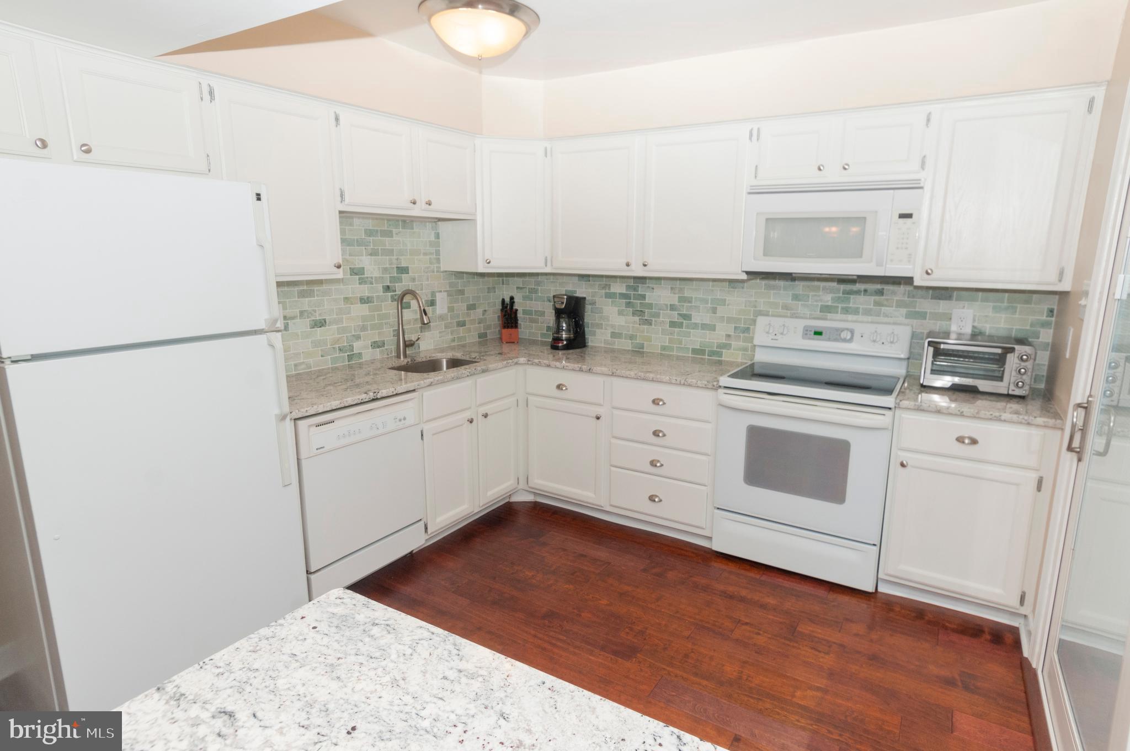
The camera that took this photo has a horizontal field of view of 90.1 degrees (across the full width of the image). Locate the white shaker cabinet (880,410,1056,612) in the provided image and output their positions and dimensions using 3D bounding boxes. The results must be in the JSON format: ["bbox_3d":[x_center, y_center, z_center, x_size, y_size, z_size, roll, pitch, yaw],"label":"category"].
[{"bbox_3d":[1.802,0.518,2.595,0.535,0.800,0.610,7,13,30],"label":"white shaker cabinet"}]

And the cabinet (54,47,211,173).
[{"bbox_3d":[-1.474,-0.898,1.963,0.025,0.335,0.409,9,15,34],"label":"cabinet"}]

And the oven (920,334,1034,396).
[{"bbox_3d":[1.902,-0.049,2.613,0.395,0.220,0.290,9,14,35],"label":"oven"}]

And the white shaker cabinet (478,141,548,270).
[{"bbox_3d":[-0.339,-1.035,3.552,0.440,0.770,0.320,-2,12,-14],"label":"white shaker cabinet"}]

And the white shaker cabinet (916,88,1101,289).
[{"bbox_3d":[1.906,-0.786,2.488,0.543,0.766,0.325,7,14,29],"label":"white shaker cabinet"}]

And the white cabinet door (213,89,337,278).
[{"bbox_3d":[-1.181,-0.787,2.380,0.022,0.700,0.485,8,14,31],"label":"white cabinet door"}]

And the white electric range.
[{"bbox_3d":[1.244,0.335,2.886,0.757,1.160,0.655,7,13,30],"label":"white electric range"}]

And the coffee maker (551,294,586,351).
[{"bbox_3d":[0.019,-0.342,3.659,0.152,0.325,0.218,10,16,37],"label":"coffee maker"}]

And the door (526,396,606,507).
[{"bbox_3d":[0.003,0.435,3.298,0.519,0.583,0.025,7,13,30],"label":"door"}]

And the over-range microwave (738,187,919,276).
[{"bbox_3d":[1.308,-0.710,2.784,0.756,0.410,0.400,7,13,30],"label":"over-range microwave"}]

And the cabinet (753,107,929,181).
[{"bbox_3d":[1.325,-1.093,2.758,0.746,0.289,0.325,7,14,29],"label":"cabinet"}]

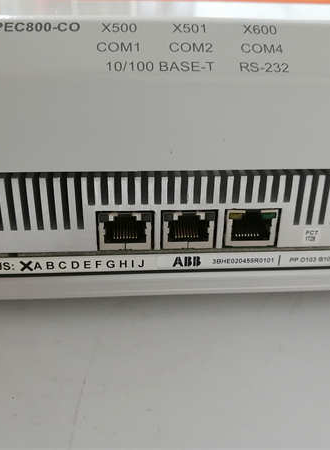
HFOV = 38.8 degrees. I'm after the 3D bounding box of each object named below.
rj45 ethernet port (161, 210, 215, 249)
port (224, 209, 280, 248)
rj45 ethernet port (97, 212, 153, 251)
[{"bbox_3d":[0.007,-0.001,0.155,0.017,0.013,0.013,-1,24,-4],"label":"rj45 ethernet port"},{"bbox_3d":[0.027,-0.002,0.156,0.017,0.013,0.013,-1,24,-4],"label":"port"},{"bbox_3d":[-0.013,-0.001,0.154,0.017,0.013,0.013,-1,24,-4],"label":"rj45 ethernet port"}]

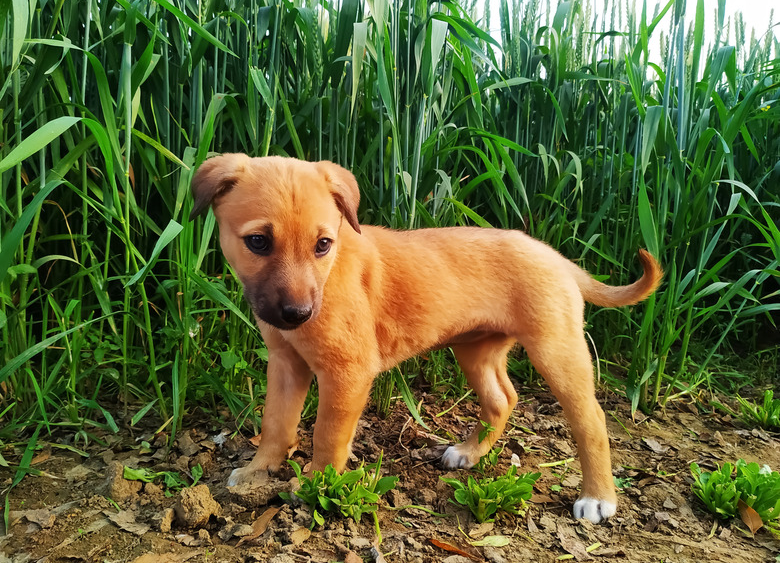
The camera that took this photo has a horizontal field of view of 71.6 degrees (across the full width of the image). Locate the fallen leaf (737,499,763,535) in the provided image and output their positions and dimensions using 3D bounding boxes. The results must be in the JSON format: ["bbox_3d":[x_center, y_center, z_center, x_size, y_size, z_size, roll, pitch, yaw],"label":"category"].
[{"bbox_3d":[0.327,0.214,0.492,0.013,0.030,0.006,-13,-32,-9],"label":"fallen leaf"}]

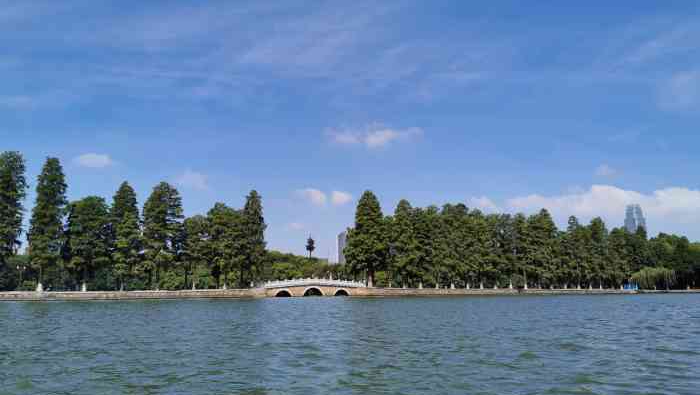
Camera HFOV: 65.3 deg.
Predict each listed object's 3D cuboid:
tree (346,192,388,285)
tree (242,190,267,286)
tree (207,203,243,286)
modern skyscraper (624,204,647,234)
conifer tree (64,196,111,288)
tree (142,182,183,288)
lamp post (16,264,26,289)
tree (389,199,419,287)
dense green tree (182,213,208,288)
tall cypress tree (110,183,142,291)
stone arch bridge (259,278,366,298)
[{"bbox_3d":[3.322,7.981,103.662,7.600,18.520,7.600,0,-9,0],"label":"tree"},{"bbox_3d":[-16.063,6.826,90.886,4.400,16.580,4.400,6,-11,-32],"label":"tree"},{"bbox_3d":[-20.076,7.607,88.046,5.800,14.100,5.800,6,-11,-32],"label":"tree"},{"bbox_3d":[679.127,114.658,1298.786,52.000,203.160,42.000,-5,-11,27],"label":"modern skyscraper"},{"bbox_3d":[-37.000,6.215,76.959,6.200,13.180,6.200,6,-11,-32],"label":"conifer tree"},{"bbox_3d":[-28.445,5.595,82.832,5.900,16.340,5.900,6,-11,-32],"label":"tree"},{"bbox_3d":[-44.964,11.080,74.735,1.300,3.660,0.450,6,-11,-32],"label":"lamp post"},{"bbox_3d":[10.617,9.158,108.356,5.800,17.750,5.800,0,-9,0],"label":"tree"},{"bbox_3d":[-24.173,8.316,85.153,5.000,11.740,5.000,6,-11,-32],"label":"dense green tree"},{"bbox_3d":[-33.562,5.574,81.991,4.900,16.250,4.900,6,-11,-32],"label":"tall cypress tree"},{"bbox_3d":[-7.597,16.174,97.969,20.500,3.240,5.000,6,-11,-32],"label":"stone arch bridge"}]

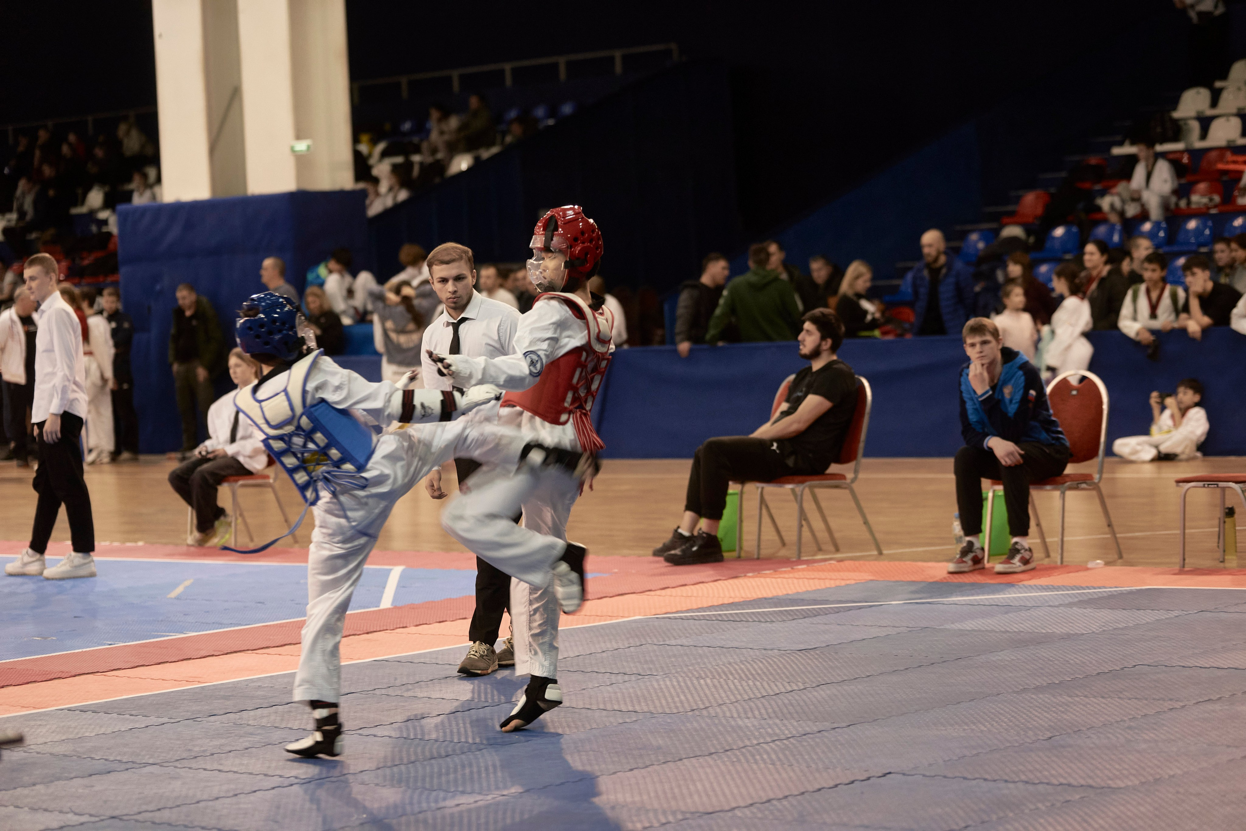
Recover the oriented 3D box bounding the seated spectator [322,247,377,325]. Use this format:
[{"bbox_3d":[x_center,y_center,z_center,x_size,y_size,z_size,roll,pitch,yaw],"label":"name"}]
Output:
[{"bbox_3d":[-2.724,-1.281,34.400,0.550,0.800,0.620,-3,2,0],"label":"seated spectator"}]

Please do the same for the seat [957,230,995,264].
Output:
[{"bbox_3d":[3.216,-1.546,31.800,0.420,0.330,0.350,-1,3,44],"label":"seat"}]

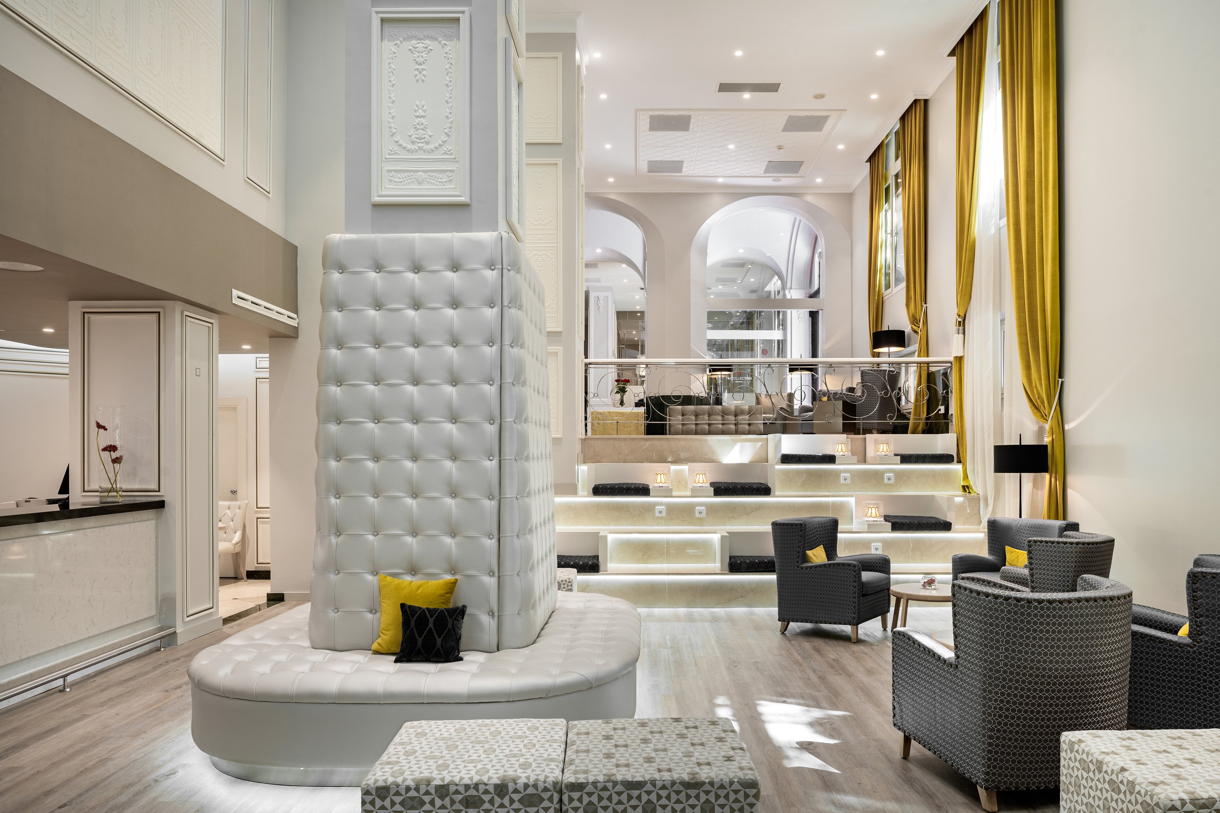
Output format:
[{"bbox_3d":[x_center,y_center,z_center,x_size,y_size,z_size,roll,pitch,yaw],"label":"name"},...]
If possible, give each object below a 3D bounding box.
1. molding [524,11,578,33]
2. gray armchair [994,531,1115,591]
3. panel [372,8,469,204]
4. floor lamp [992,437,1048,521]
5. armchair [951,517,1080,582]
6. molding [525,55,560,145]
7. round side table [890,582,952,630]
[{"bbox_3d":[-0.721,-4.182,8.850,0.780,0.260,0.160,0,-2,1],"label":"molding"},{"bbox_3d":[2.654,1.246,5.100,0.680,0.890,0.710,2,-2,-45],"label":"gray armchair"},{"bbox_3d":[-0.972,-1.538,4.170,0.505,1.010,0.050,0,-2,1],"label":"panel"},{"bbox_3d":[3.504,1.024,6.930,0.460,1.550,0.460,0,-2,0],"label":"floor lamp"},{"bbox_3d":[3.060,1.301,6.080,0.710,0.890,0.680,1,-2,-34],"label":"armchair"},{"bbox_3d":[-0.777,-3.404,8.960,0.490,1.010,0.050,0,-2,1],"label":"molding"},{"bbox_3d":[2.225,1.495,5.620,0.570,0.455,0.570,0,-2,0],"label":"round side table"}]

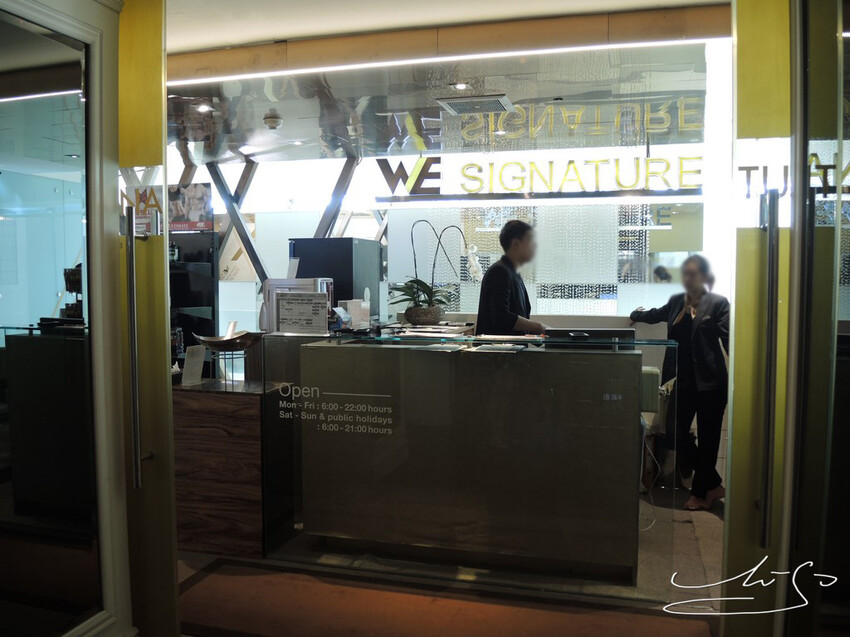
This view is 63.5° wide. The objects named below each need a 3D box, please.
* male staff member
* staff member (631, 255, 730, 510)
[{"bbox_3d":[0.490,0.332,3.950,0.420,1.750,0.500,1,4,17],"label":"male staff member"},{"bbox_3d":[1.675,0.386,4.380,0.640,1.580,0.420,2,4,30],"label":"staff member"}]

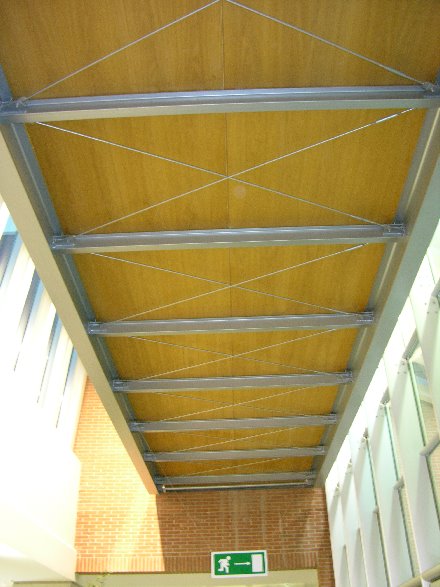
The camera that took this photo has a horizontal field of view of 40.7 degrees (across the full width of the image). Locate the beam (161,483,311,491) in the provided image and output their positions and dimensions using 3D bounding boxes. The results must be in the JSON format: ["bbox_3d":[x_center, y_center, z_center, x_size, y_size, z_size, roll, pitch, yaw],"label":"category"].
[{"bbox_3d":[0.290,3.501,10.753,2.664,0.050,0.050,-2,-33,1],"label":"beam"}]

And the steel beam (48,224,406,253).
[{"bbox_3d":[0.064,-0.453,4.887,2.880,0.136,0.067,-2,-33,1],"label":"steel beam"}]

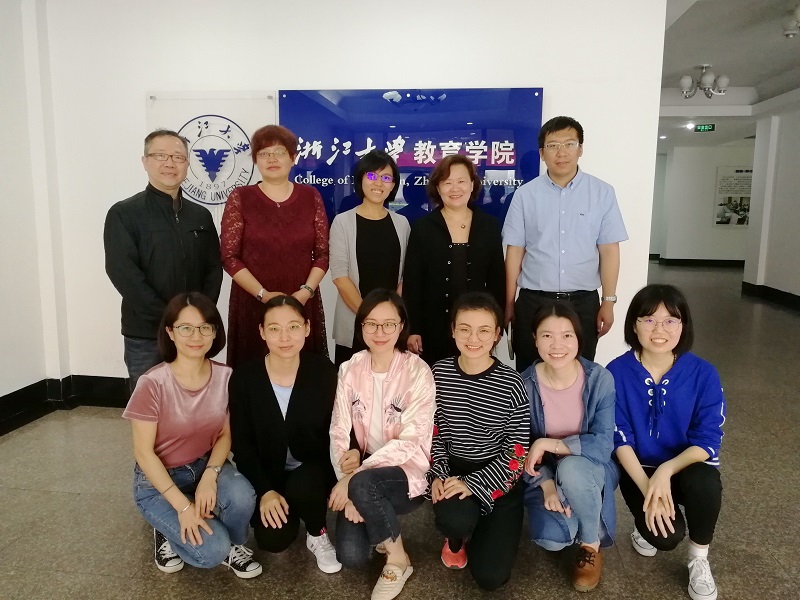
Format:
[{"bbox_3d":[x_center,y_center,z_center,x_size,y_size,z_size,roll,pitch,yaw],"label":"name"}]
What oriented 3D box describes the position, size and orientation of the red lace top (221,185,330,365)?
[{"bbox_3d":[-0.514,-0.063,2.597,0.460,0.830,0.300,-1,8,-14],"label":"red lace top"}]

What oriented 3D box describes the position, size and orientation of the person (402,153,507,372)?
[{"bbox_3d":[0.238,0.175,2.730,0.440,1.579,0.310,0,8,-5],"label":"person"}]

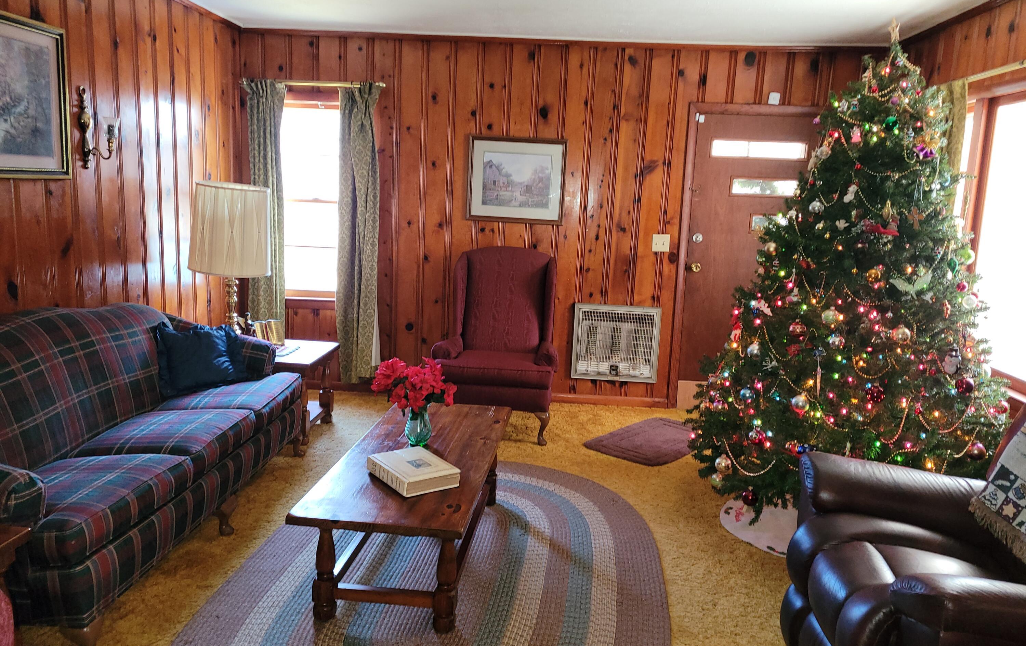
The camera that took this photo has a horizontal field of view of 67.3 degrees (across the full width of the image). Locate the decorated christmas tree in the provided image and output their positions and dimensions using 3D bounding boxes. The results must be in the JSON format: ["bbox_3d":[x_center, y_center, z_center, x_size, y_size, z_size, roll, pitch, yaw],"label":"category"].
[{"bbox_3d":[1.456,-0.115,3.267,1.250,2.200,1.250,4,10,6],"label":"decorated christmas tree"}]

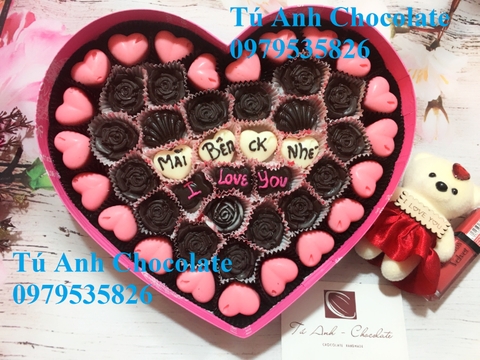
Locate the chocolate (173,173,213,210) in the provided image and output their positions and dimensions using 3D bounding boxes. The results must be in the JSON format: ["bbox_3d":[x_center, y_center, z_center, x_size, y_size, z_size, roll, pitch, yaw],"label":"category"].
[{"bbox_3d":[-0.034,0.008,0.288,0.026,0.014,0.028,-41,83,-10],"label":"chocolate"}]

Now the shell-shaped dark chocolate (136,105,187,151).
[{"bbox_3d":[-0.056,-0.038,0.291,0.033,0.019,0.032,0,86,0],"label":"shell-shaped dark chocolate"}]

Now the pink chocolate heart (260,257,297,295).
[{"bbox_3d":[0.029,0.070,0.286,0.029,0.013,0.025,-41,87,-5],"label":"pink chocolate heart"}]

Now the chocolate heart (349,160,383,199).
[{"bbox_3d":[0.092,0.000,0.292,0.025,0.013,0.029,28,86,2],"label":"chocolate heart"}]

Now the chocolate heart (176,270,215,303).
[{"bbox_3d":[-0.033,0.081,0.303,0.030,0.014,0.027,43,85,4],"label":"chocolate heart"}]

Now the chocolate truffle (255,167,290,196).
[{"bbox_3d":[0.024,0.001,0.290,0.027,0.013,0.023,0,86,0],"label":"chocolate truffle"}]

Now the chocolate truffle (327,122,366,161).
[{"bbox_3d":[0.080,-0.029,0.302,0.029,0.017,0.029,4,78,-2],"label":"chocolate truffle"}]

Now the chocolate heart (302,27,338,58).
[{"bbox_3d":[0.065,-0.111,0.324,0.030,0.014,0.027,4,84,0],"label":"chocolate heart"}]

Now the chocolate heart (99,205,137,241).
[{"bbox_3d":[-0.092,0.030,0.307,0.032,0.013,0.026,34,83,4],"label":"chocolate heart"}]

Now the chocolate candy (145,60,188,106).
[{"bbox_3d":[-0.056,-0.073,0.304,0.033,0.020,0.033,-2,78,-3],"label":"chocolate candy"}]

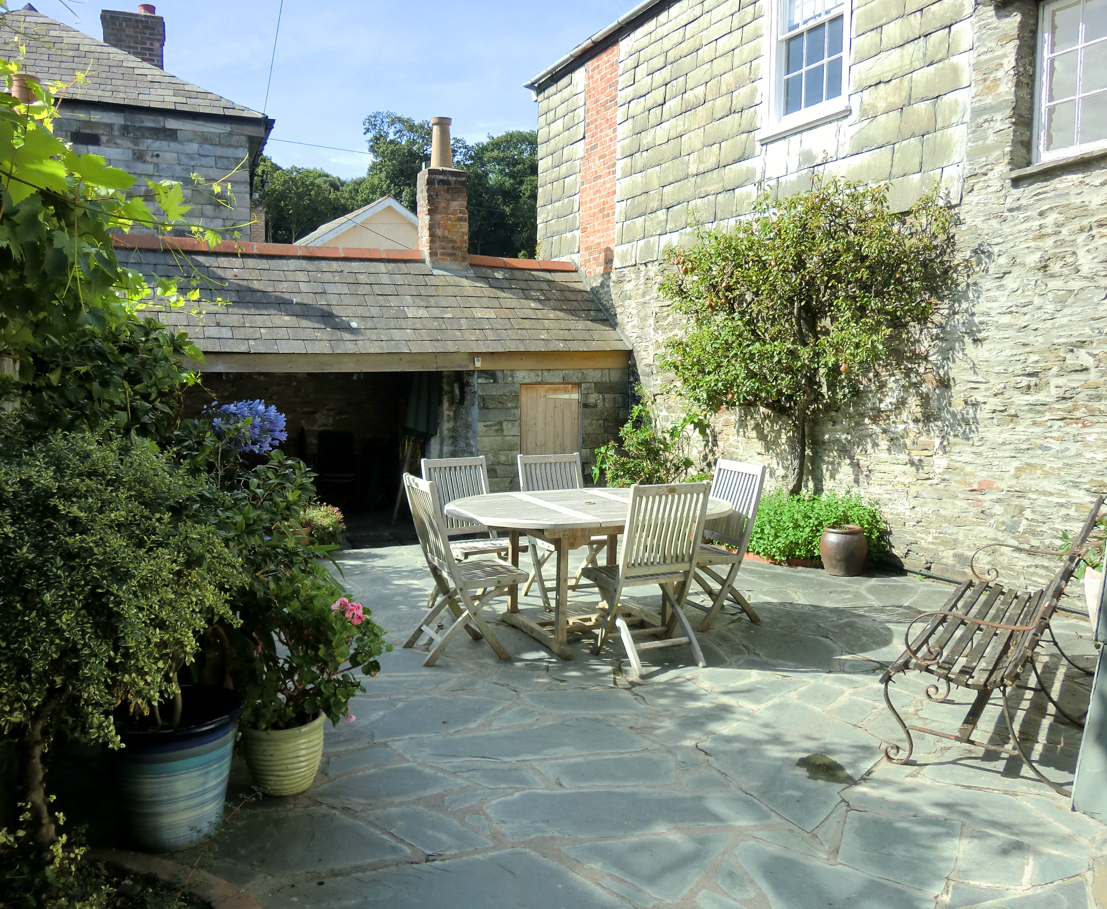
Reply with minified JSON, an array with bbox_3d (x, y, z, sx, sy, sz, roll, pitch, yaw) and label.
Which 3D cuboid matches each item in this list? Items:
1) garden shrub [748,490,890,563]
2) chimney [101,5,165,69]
[{"bbox_3d":[2.070,0.551,7.402,0.750,0.520,1.200,-2,6,-24],"label":"garden shrub"},{"bbox_3d":[-6.257,-6.117,13.534,0.840,0.950,0.600,-2,6,-19],"label":"chimney"}]

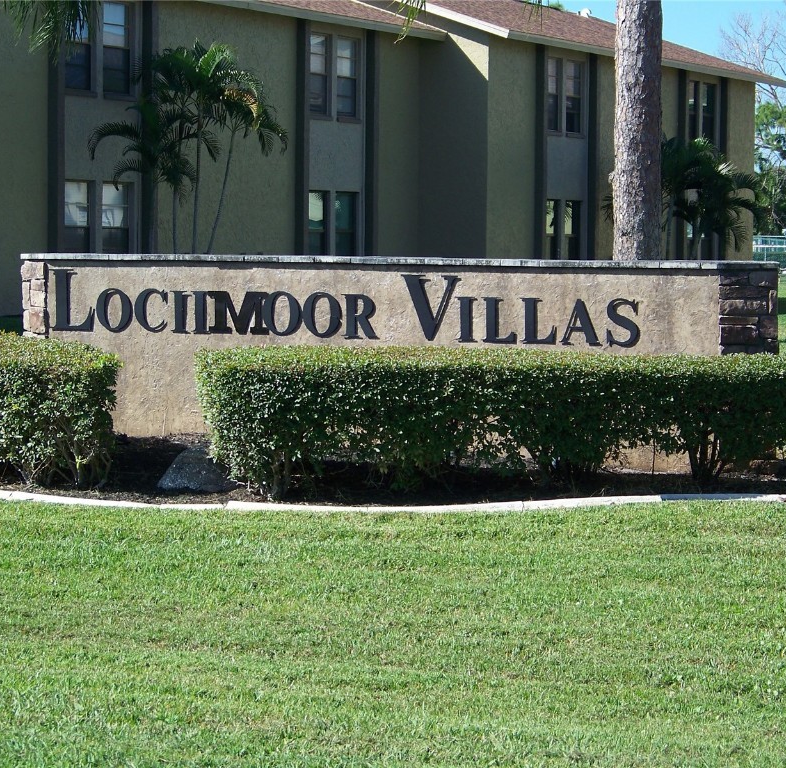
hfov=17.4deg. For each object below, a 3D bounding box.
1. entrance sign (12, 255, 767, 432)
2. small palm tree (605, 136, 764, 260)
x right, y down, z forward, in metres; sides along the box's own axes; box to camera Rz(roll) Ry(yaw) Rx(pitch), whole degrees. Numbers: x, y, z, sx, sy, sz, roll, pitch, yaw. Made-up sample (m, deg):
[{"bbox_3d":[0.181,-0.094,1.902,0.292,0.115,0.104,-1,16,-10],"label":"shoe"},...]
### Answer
[{"bbox_3d":[-0.140,-0.220,19.220,6.350,1.450,0.500,2,3,27],"label":"entrance sign"},{"bbox_3d":[5.930,-3.120,52.500,3.300,3.850,3.100,1,3,0],"label":"small palm tree"}]

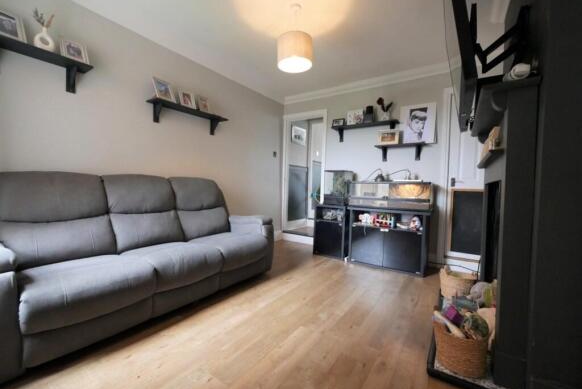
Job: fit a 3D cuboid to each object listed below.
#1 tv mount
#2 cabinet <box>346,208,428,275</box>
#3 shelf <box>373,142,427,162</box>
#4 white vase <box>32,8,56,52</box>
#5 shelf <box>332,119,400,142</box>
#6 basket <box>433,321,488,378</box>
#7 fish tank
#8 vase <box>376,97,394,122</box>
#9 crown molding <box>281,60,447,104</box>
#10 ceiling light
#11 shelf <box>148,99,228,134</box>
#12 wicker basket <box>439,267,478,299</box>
[{"bbox_3d":[1.258,-0.923,1.446,0.238,0.366,0.337,2,2,34],"label":"tv mount"},{"bbox_3d":[1.240,0.546,3.014,0.949,0.731,0.402,3,2,34],"label":"cabinet"},{"bbox_3d":[1.433,-0.545,3.102,0.603,0.199,0.167,3,2,34],"label":"shelf"},{"bbox_3d":[-1.732,-1.145,1.659,0.079,0.302,0.107,2,2,34],"label":"white vase"},{"bbox_3d":[1.028,-0.868,3.292,0.884,0.188,0.208,2,2,34],"label":"shelf"},{"bbox_3d":[0.930,0.826,1.296,0.247,0.199,0.247,3,2,34],"label":"basket"},{"bbox_3d":[0.682,-0.089,3.408,0.282,0.483,0.337,2,2,34],"label":"fish tank"},{"bbox_3d":[1.252,-1.129,3.133,0.214,0.350,0.139,2,2,34],"label":"vase"},{"bbox_3d":[0.907,-1.592,3.485,2.509,0.096,0.098,3,2,34],"label":"crown molding"},{"bbox_3d":[0.051,-1.350,2.006,0.297,0.490,0.297,1,2,0],"label":"ceiling light"},{"bbox_3d":[-1.097,-0.826,2.626,0.206,0.191,0.879,2,2,34],"label":"shelf"},{"bbox_3d":[1.501,0.790,2.112,0.271,0.245,0.211,3,2,34],"label":"wicker basket"}]

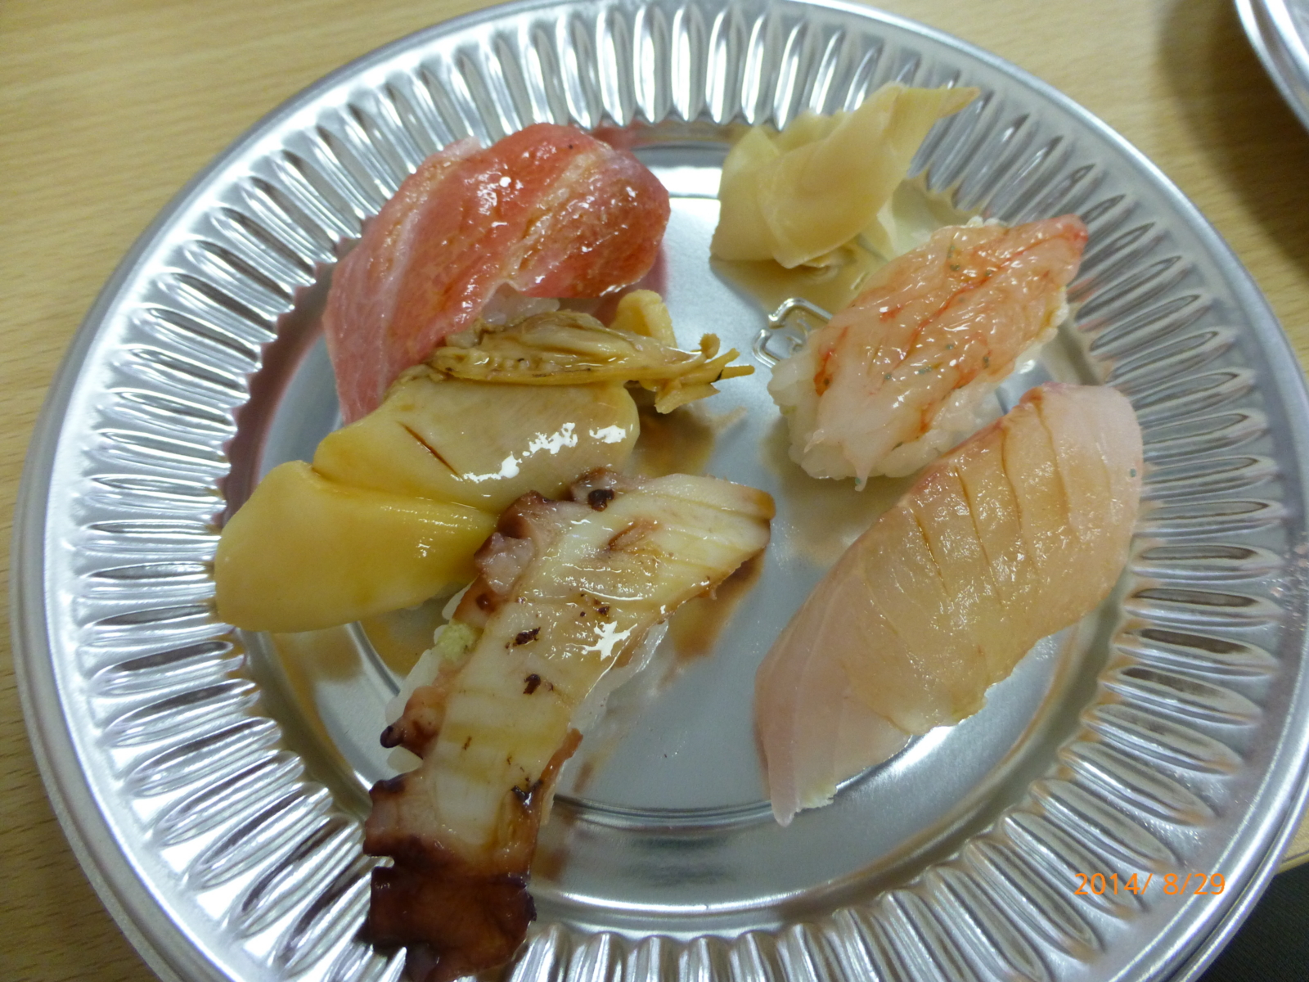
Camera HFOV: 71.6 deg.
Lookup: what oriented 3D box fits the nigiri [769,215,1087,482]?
[{"bbox_3d":[0.055,-0.033,0.175,0.068,0.030,0.031,-36,69,-14],"label":"nigiri"}]

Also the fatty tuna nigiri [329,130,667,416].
[{"bbox_3d":[-0.034,-0.049,0.185,0.076,0.032,0.037,-33,68,-12],"label":"fatty tuna nigiri"}]

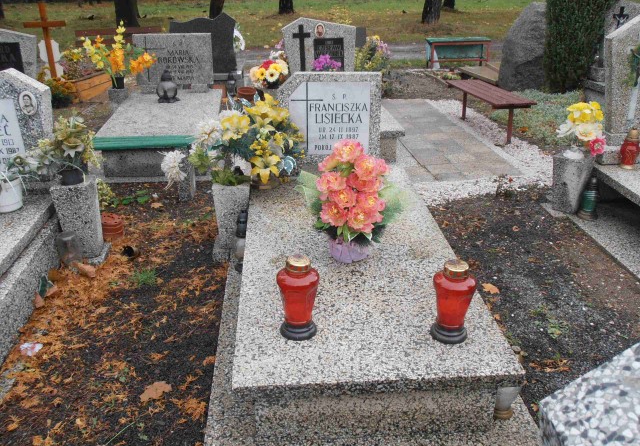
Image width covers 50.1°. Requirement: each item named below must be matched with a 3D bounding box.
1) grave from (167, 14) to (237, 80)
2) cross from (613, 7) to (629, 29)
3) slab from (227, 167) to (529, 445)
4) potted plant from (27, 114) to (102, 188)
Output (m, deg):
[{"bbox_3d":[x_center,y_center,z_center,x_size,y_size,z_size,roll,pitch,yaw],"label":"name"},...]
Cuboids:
[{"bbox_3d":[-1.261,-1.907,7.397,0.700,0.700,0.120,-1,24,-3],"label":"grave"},{"bbox_3d":[2.662,-1.798,6.061,0.130,0.240,0.035,-1,24,-3],"label":"cross"},{"bbox_3d":[0.115,0.179,2.938,0.850,0.234,2.006,-2,23,-3],"label":"slab"},{"bbox_3d":[-1.263,-0.362,3.368,0.340,0.330,0.290,-3,22,-5],"label":"potted plant"}]

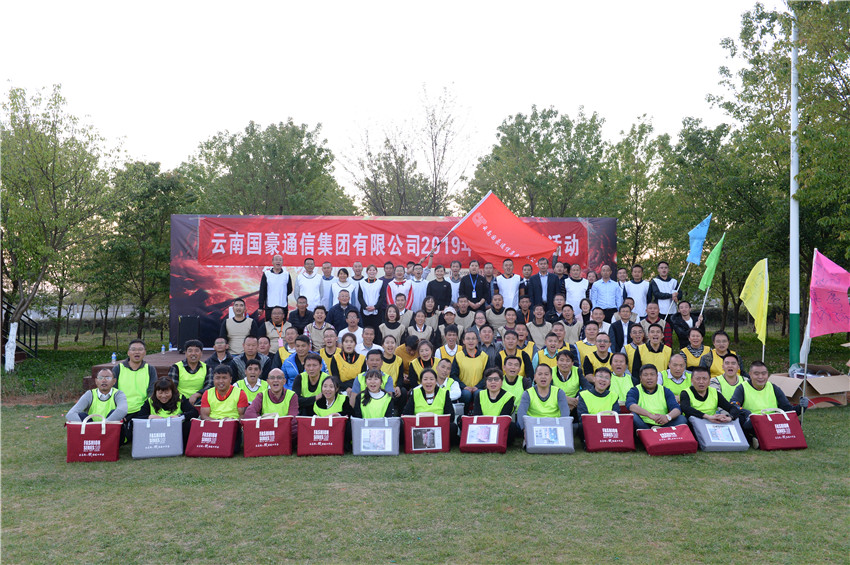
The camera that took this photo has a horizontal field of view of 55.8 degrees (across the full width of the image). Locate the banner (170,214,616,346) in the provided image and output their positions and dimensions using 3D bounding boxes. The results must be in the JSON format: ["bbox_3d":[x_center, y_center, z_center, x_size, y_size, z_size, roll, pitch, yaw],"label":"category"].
[{"bbox_3d":[-0.560,0.010,15.600,8.700,2.600,0.100,0,-1,-3],"label":"banner"}]

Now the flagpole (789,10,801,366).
[{"bbox_3d":[6.450,-1.500,14.000,0.180,6.800,0.180,0,-1,0],"label":"flagpole"}]

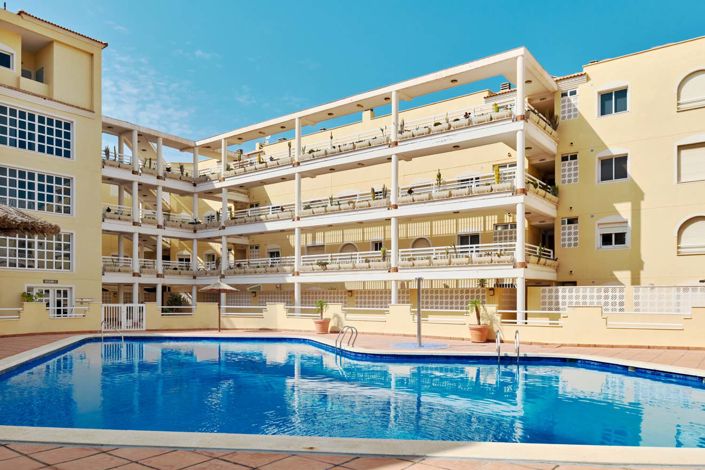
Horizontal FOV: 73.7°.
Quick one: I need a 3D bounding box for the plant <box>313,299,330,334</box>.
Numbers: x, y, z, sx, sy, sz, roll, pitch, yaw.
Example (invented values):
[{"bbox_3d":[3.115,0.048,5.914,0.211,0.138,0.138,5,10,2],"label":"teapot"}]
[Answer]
[{"bbox_3d":[-1.150,3.052,17.600,0.670,1.320,0.660,0,-3,0],"label":"plant"}]

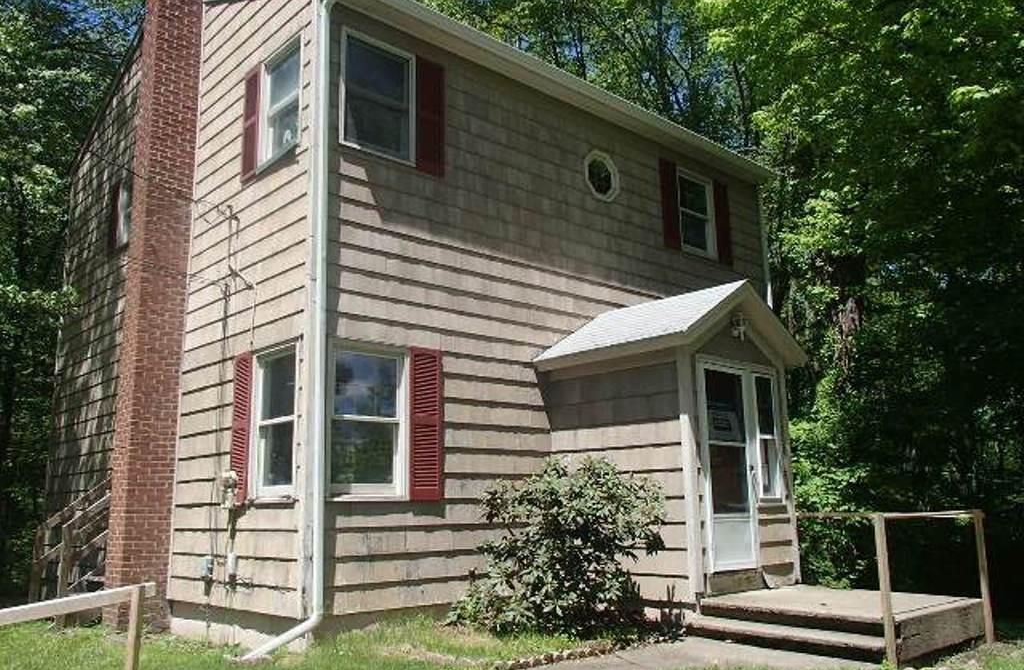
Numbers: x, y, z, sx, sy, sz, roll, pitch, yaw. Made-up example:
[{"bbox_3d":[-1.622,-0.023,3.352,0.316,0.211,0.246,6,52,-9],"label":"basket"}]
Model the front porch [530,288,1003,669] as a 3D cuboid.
[{"bbox_3d":[2.307,1.066,8.239,2.700,3.463,3.780,9,-16,-42],"label":"front porch"}]

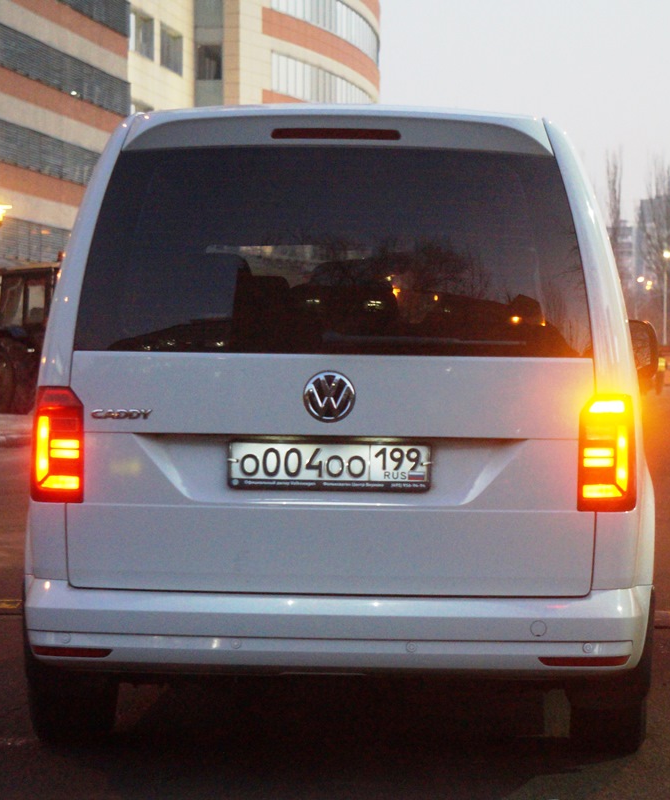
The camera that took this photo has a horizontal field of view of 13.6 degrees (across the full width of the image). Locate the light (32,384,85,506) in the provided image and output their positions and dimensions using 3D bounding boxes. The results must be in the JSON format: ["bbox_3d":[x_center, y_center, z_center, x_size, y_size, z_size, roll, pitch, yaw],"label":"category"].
[{"bbox_3d":[-0.742,0.118,7.450,0.150,0.310,0.140,1,1,3],"label":"light"}]

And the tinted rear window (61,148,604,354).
[{"bbox_3d":[0.000,-0.400,7.480,1.370,0.590,0.100,1,-16,3],"label":"tinted rear window"}]

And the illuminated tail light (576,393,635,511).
[{"bbox_3d":[0.716,0.141,7.370,0.153,0.310,0.140,1,1,3],"label":"illuminated tail light"}]

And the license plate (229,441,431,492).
[{"bbox_3d":[-0.012,0.174,7.320,0.530,0.130,0.020,1,1,3],"label":"license plate"}]

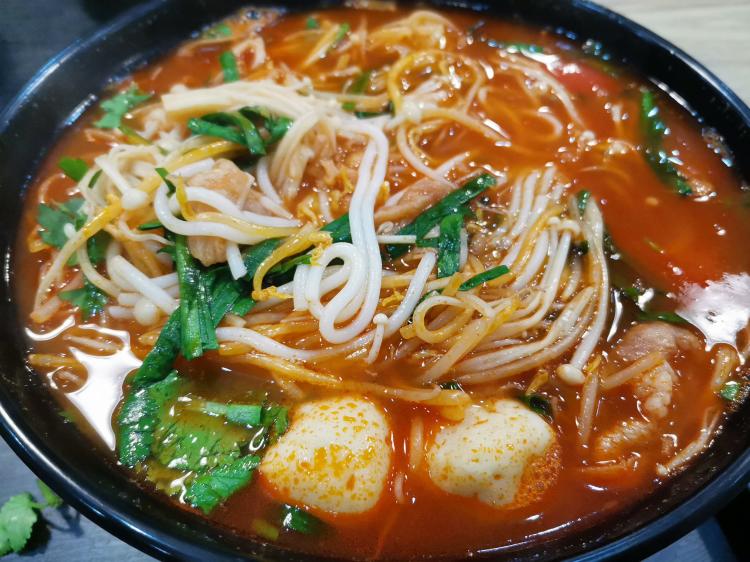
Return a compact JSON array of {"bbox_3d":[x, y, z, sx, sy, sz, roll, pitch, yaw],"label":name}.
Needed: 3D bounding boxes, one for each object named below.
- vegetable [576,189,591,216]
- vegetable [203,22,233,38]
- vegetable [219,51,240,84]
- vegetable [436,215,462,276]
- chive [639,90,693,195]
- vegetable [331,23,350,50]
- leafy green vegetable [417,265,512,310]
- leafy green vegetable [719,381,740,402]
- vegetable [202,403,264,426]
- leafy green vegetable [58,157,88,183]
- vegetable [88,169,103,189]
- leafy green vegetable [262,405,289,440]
[{"bbox_3d":[0.068,-0.025,0.184,0.004,0.004,0.010,14,53,9],"label":"vegetable"},{"bbox_3d":[-0.063,-0.100,0.225,0.011,0.004,0.009,-15,56,-12],"label":"vegetable"},{"bbox_3d":[-0.053,-0.079,0.206,0.006,0.006,0.015,-11,55,-9],"label":"vegetable"},{"bbox_3d":[0.020,-0.009,0.147,0.006,0.008,0.017,7,54,4],"label":"vegetable"},{"bbox_3d":[0.108,-0.052,0.212,0.010,0.004,0.059,3,52,1],"label":"chive"},{"bbox_3d":[-0.015,-0.108,0.249,0.004,0.003,0.020,13,53,9],"label":"vegetable"},{"bbox_3d":[0.024,0.002,0.153,0.028,0.005,0.005,-21,55,-16],"label":"leafy green vegetable"},{"bbox_3d":[0.093,0.029,0.147,0.004,0.002,0.006,21,55,15],"label":"leafy green vegetable"},{"bbox_3d":[-0.034,0.031,0.133,0.014,0.004,0.005,7,54,3],"label":"vegetable"},{"bbox_3d":[-0.092,-0.034,0.172,0.011,0.004,0.006,28,58,18],"label":"leafy green vegetable"},{"bbox_3d":[-0.090,-0.033,0.182,0.003,0.003,0.009,4,52,2],"label":"vegetable"},{"bbox_3d":[-0.023,0.033,0.130,0.006,0.005,0.008,1,54,-1],"label":"leafy green vegetable"}]

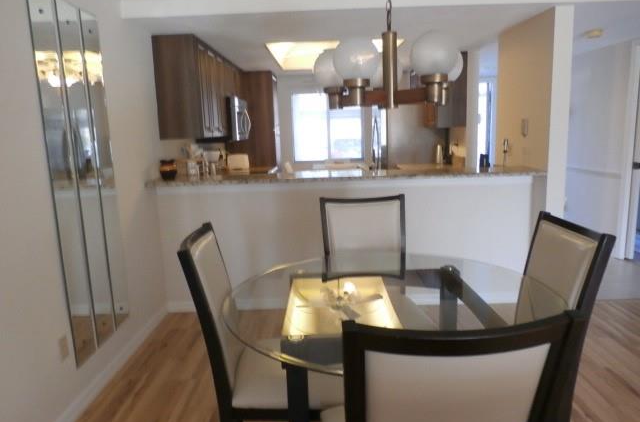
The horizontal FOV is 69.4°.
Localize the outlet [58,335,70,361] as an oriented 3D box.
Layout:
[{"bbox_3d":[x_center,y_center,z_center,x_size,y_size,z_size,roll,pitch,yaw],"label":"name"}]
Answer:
[{"bbox_3d":[-1.235,0.668,2.245,0.010,0.116,0.075,-2,10,1],"label":"outlet"}]

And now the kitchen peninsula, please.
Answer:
[{"bbox_3d":[0.196,0.214,3.799,2.864,1.065,0.830,-2,10,1],"label":"kitchen peninsula"}]

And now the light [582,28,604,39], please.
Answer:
[{"bbox_3d":[2.354,-1.517,3.969,0.170,0.050,0.170,-2,10,1],"label":"light"}]

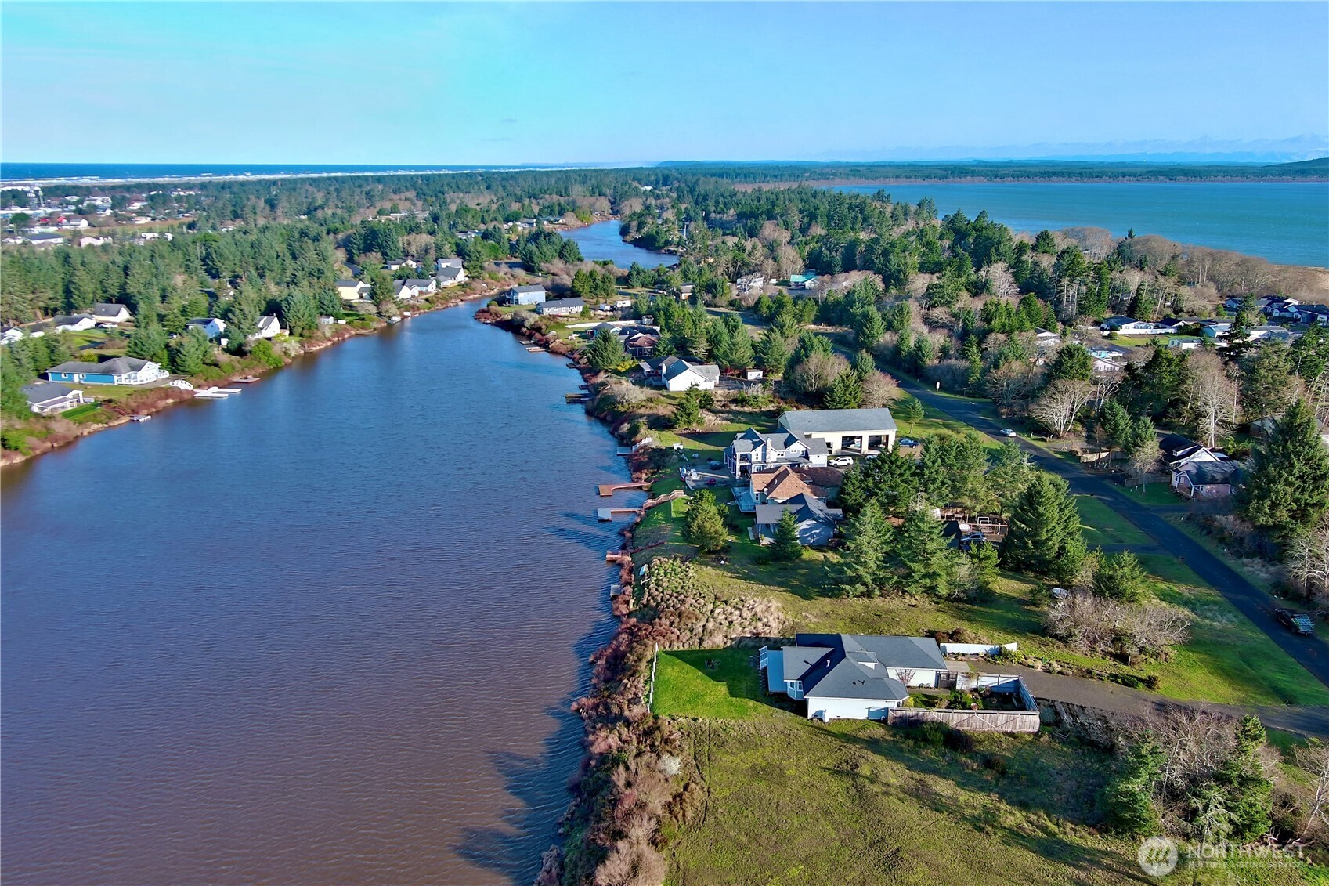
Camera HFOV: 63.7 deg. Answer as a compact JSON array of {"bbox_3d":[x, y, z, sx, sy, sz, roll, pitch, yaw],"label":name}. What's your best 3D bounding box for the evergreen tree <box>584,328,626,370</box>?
[{"bbox_3d":[-17.970,-28.420,321.090,12.080,11.850,12.080,0,15,0],"label":"evergreen tree"}]

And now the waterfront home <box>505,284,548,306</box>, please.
[{"bbox_3d":[-60.820,-65.010,469.730,15.500,6.900,11.500,-9,17,-31],"label":"waterfront home"}]

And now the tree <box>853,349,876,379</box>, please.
[{"bbox_3d":[57.734,-23.013,309.978,6.920,8.806,6.920,0,15,0],"label":"tree"}]

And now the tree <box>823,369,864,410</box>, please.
[{"bbox_3d":[45.469,-13.881,272.478,10.317,10.201,10.317,0,15,0],"label":"tree"}]

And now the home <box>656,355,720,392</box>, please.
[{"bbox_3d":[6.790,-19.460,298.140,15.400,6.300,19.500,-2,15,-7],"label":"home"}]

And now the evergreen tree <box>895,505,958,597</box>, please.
[{"bbox_3d":[40.076,15.881,161.477,9.470,13.610,9.470,0,15,0],"label":"evergreen tree"}]

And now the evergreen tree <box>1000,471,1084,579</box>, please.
[{"bbox_3d":[57.411,12.080,162.029,12.762,16.314,12.762,0,15,0],"label":"evergreen tree"}]

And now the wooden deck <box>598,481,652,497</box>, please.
[{"bbox_3d":[-8.030,9.554,217.057,10.500,1.300,6.700,0,15,-3],"label":"wooden deck"}]

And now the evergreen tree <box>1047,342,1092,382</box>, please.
[{"bbox_3d":[108.310,-19.690,284.440,11.510,14.300,11.510,0,15,0],"label":"evergreen tree"}]

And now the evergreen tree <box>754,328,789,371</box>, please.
[{"bbox_3d":[31.920,-27.440,316.140,10.110,12.750,10.110,0,15,0],"label":"evergreen tree"}]

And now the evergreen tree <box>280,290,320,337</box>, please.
[{"bbox_3d":[-133.237,-47.939,390.190,14.017,15.383,14.017,0,15,0],"label":"evergreen tree"}]

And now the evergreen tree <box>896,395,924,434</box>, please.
[{"bbox_3d":[57.093,-6.421,246.801,5.750,8.904,5.750,0,15,0],"label":"evergreen tree"}]

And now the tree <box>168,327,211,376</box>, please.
[{"bbox_3d":[-143.869,-27.829,322.366,12.560,14.480,12.560,0,15,0],"label":"tree"}]

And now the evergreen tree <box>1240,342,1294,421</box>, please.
[{"bbox_3d":[143.580,-14.000,252.440,12.350,19.750,12.350,0,15,0],"label":"evergreen tree"}]

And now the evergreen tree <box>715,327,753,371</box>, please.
[{"bbox_3d":[21.127,-29.036,325.029,12.307,12.640,12.307,0,15,0],"label":"evergreen tree"}]

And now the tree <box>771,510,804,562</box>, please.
[{"bbox_3d":[20.150,14.920,174.654,5.270,8.560,5.270,0,15,0],"label":"tree"}]

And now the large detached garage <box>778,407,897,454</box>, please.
[{"bbox_3d":[36.273,-2.989,226.496,22.620,8.270,11.290,-2,15,-8],"label":"large detached garage"}]

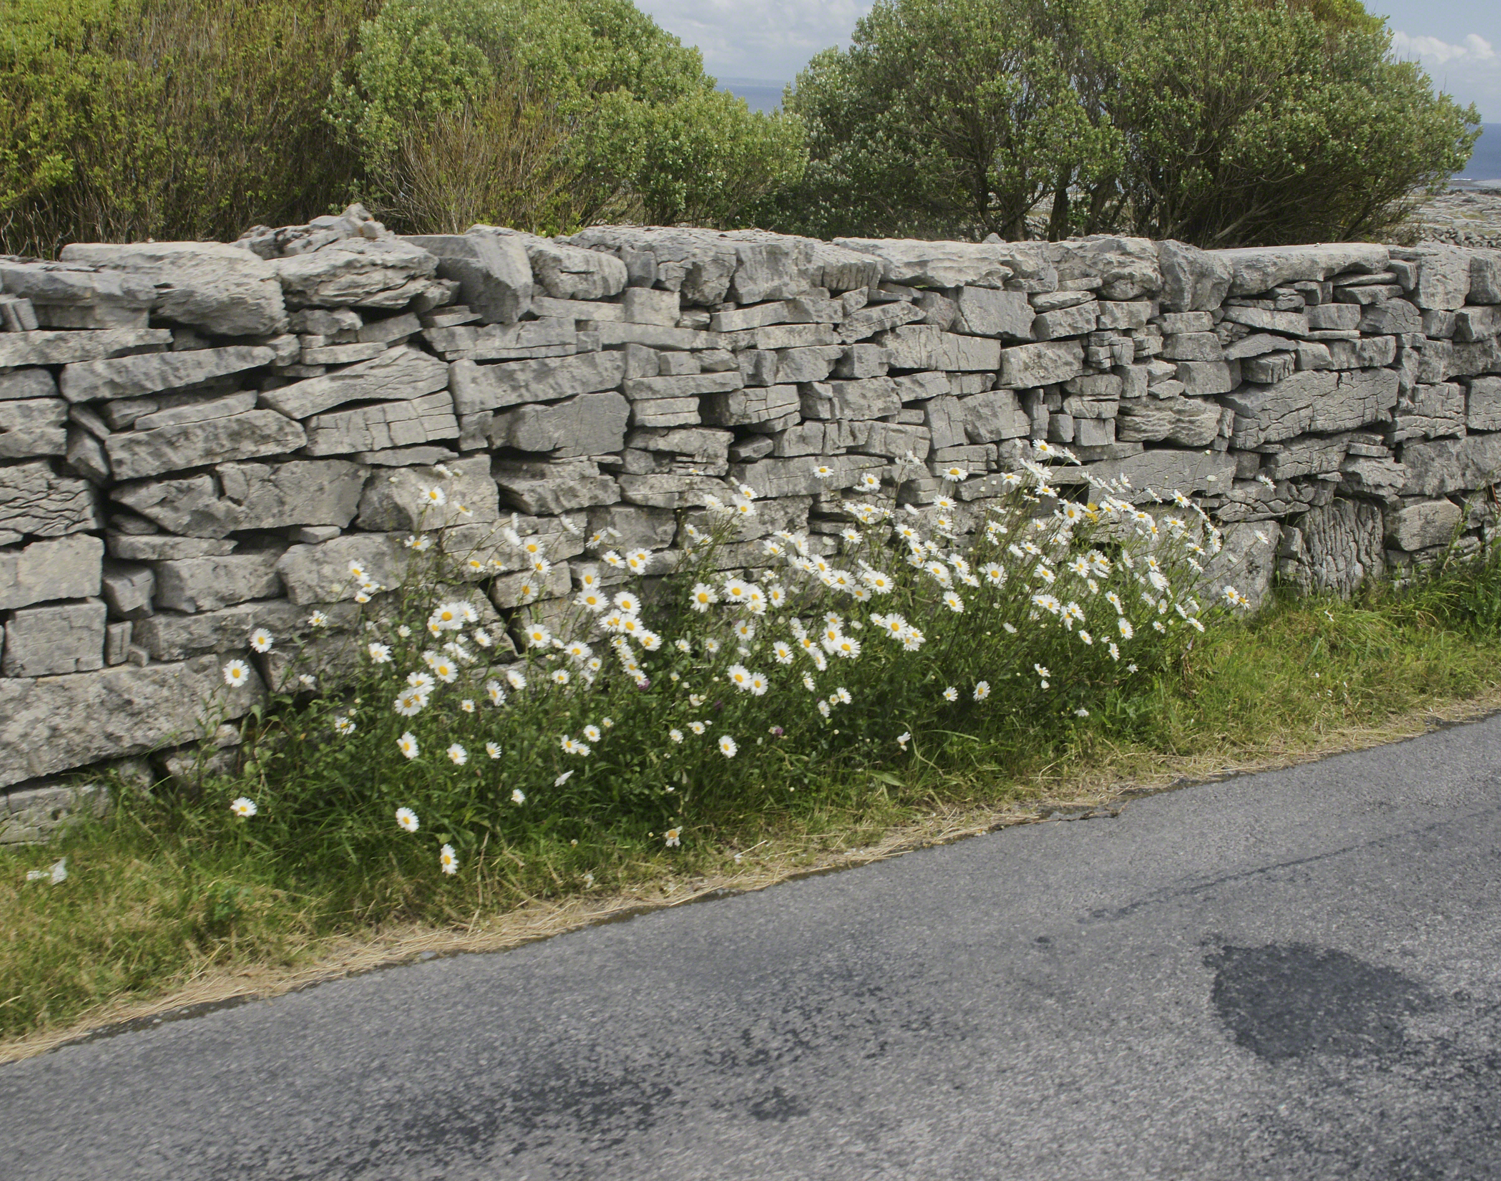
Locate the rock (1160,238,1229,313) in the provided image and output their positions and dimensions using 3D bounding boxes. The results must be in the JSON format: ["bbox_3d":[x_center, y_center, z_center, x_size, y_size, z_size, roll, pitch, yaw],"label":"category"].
[{"bbox_3d":[1.182,-0.904,5.477,0.220,0.190,0.270,-9,19,-38],"label":"rock"}]

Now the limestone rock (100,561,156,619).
[{"bbox_3d":[-1.344,-0.010,4.115,0.090,0.098,0.160,-7,18,-34],"label":"limestone rock"}]

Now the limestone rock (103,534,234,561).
[{"bbox_3d":[-1.170,-0.103,3.759,0.250,0.050,0.200,-7,17,-38],"label":"limestone rock"}]

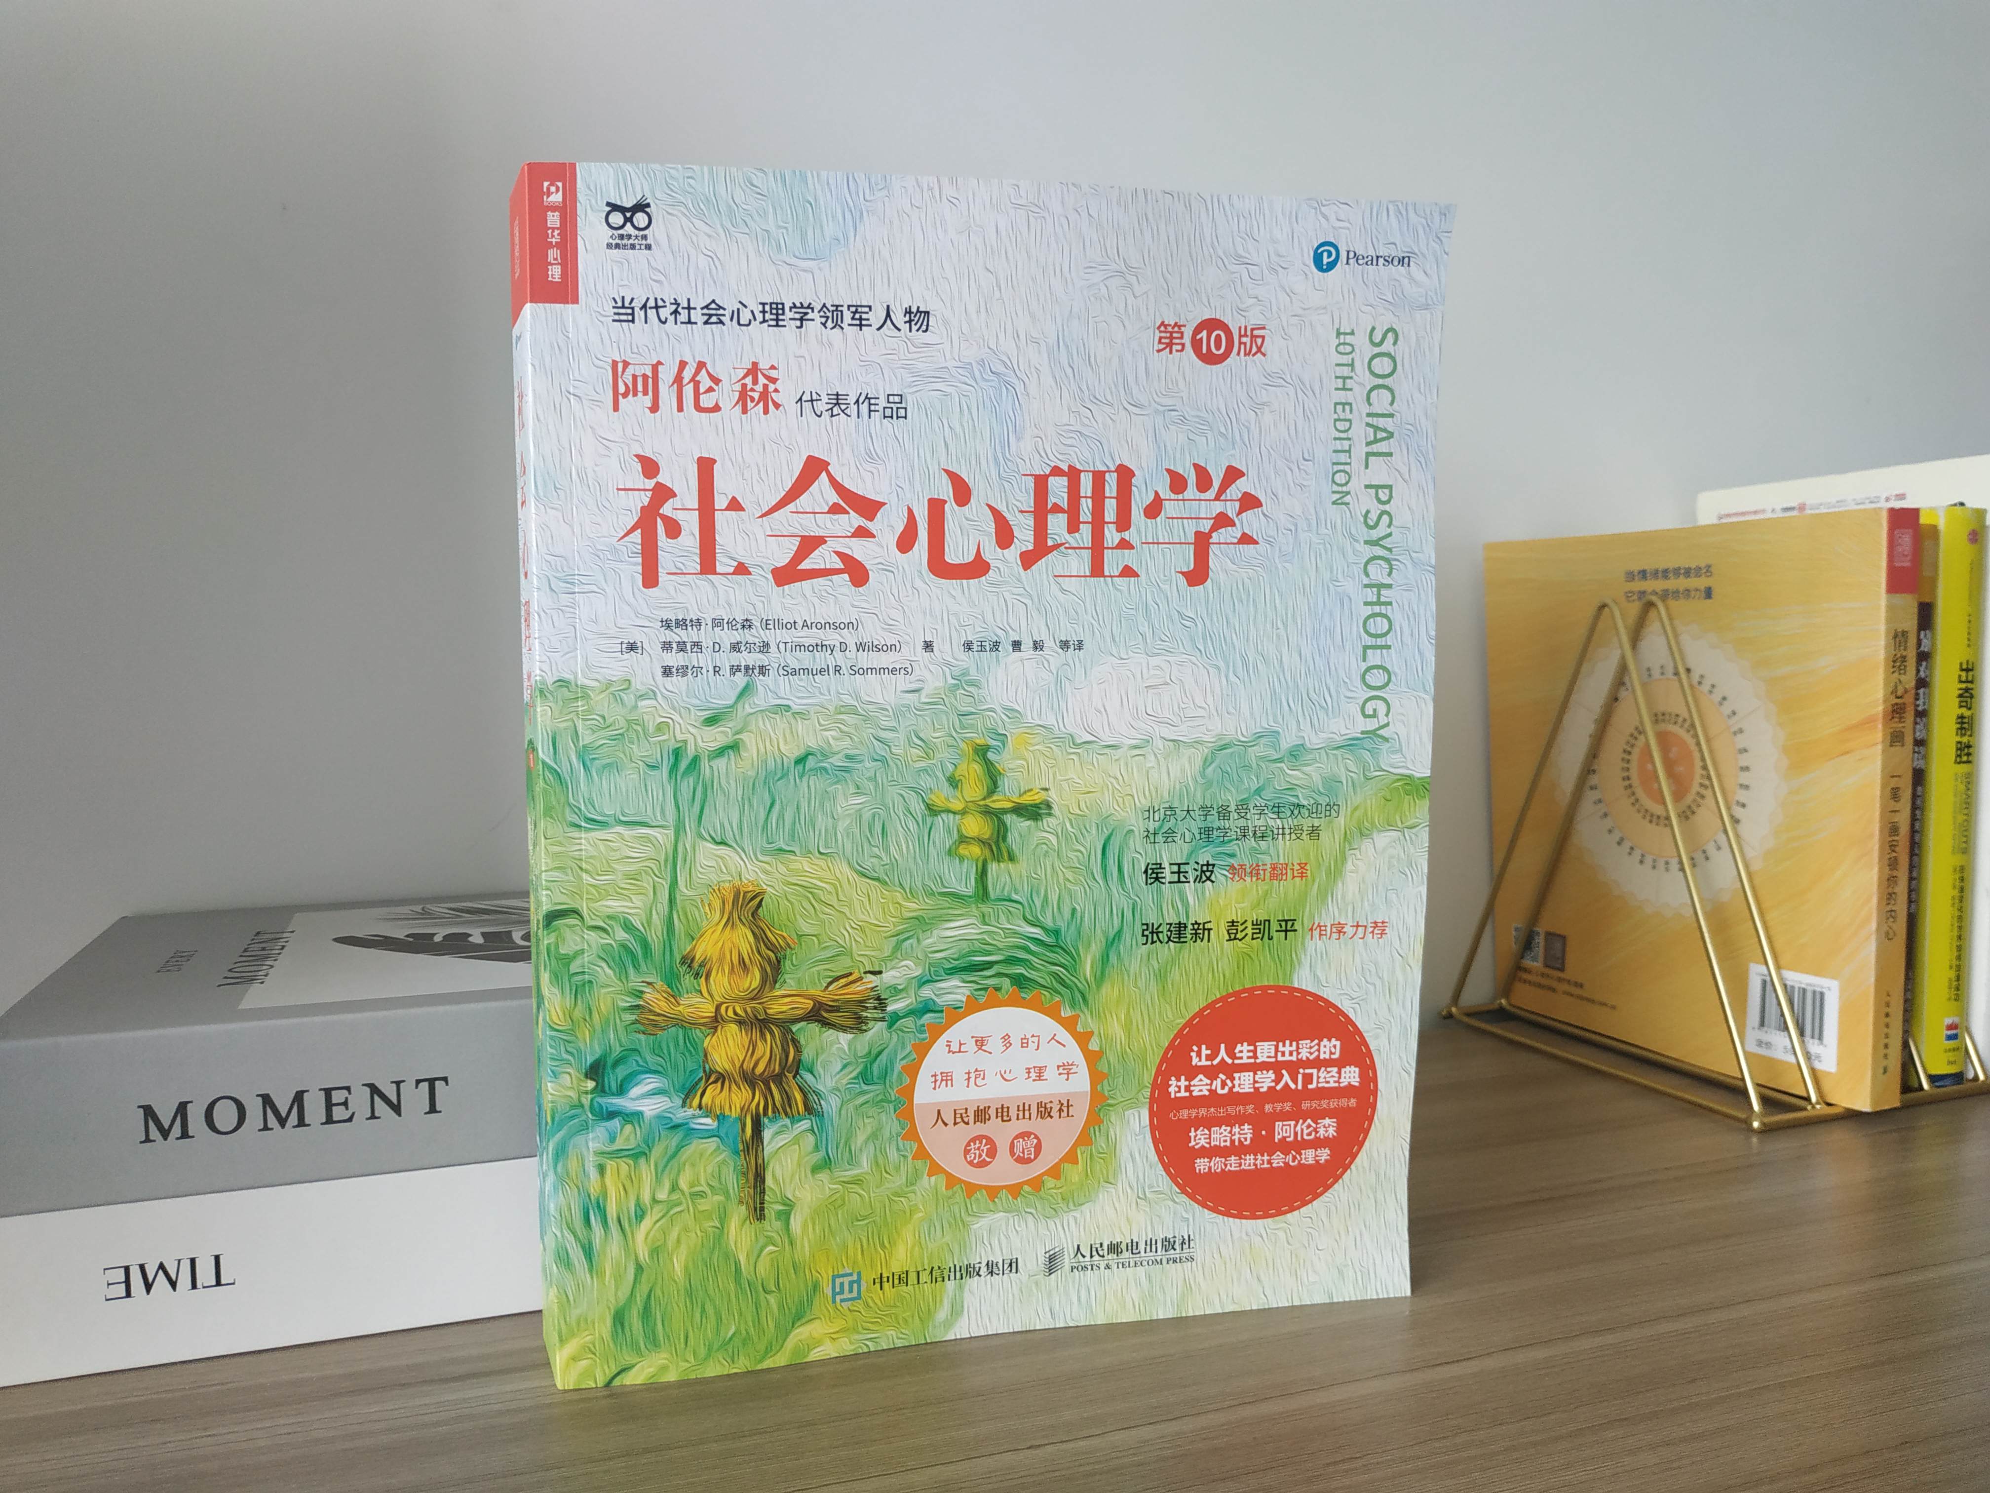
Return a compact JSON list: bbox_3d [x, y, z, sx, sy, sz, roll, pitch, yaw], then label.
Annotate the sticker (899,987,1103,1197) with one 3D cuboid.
[{"bbox_3d":[0.002,0.083,0.329,0.051,0.051,0.002,-1,6,-11],"label":"sticker"}]

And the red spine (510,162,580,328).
[{"bbox_3d":[-0.099,-0.110,0.305,0.019,0.029,0.024,-1,4,-6],"label":"red spine"}]

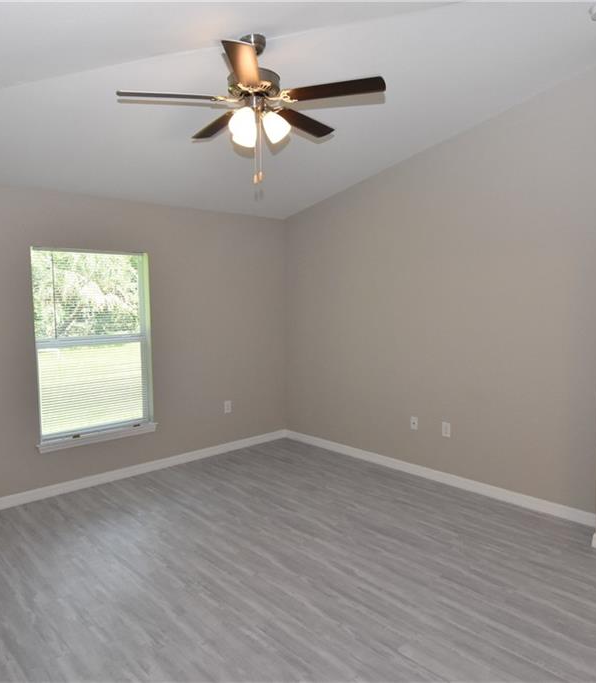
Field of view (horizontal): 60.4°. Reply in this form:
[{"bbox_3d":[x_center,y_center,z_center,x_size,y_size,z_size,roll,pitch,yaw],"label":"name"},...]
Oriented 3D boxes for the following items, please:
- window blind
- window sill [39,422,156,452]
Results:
[{"bbox_3d":[-1.704,0.010,4.307,0.940,1.515,0.045,-5,7,-43],"label":"window blind"},{"bbox_3d":[-1.670,0.808,4.354,1.025,0.068,0.105,-5,7,-43],"label":"window sill"}]

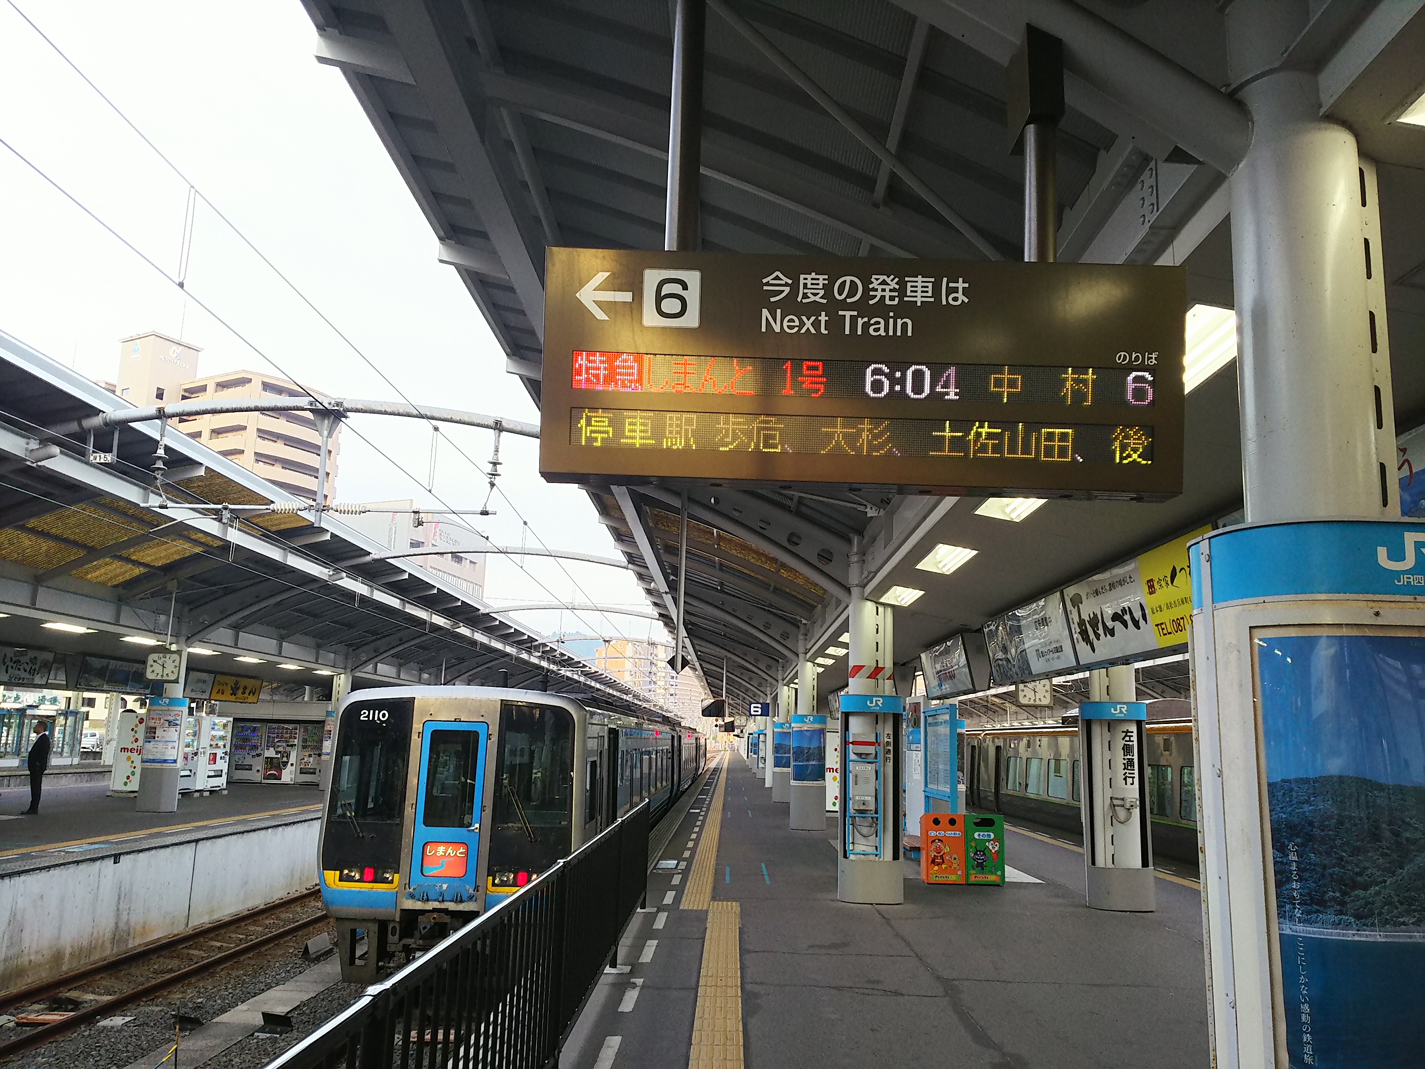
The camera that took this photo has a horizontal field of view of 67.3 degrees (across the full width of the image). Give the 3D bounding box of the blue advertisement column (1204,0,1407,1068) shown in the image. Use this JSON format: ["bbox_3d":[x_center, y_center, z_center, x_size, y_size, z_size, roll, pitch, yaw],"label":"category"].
[{"bbox_3d":[1.656,0.347,2.796,0.740,3.950,0.570,2,-11,1],"label":"blue advertisement column"}]

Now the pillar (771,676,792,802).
[{"bbox_3d":[2.201,6.025,31.903,0.740,3.800,0.570,2,-11,1],"label":"pillar"}]

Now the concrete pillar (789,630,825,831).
[{"bbox_3d":[1.969,4.049,21.980,0.710,3.860,0.620,1,-11,1],"label":"concrete pillar"}]

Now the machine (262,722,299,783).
[{"bbox_3d":[-13.336,6.864,33.452,1.050,1.830,0.740,1,-11,5],"label":"machine"}]

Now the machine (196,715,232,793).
[{"bbox_3d":[-13.011,5.722,27.577,0.740,1.920,1.120,2,-11,1],"label":"machine"}]

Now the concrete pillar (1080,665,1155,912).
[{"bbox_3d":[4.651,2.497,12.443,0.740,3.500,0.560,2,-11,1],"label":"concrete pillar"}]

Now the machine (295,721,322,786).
[{"bbox_3d":[-12.290,6.868,33.342,0.980,1.850,0.740,2,-11,1],"label":"machine"}]

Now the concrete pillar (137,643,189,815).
[{"bbox_3d":[-11.007,3.884,21.651,0.740,3.360,0.600,1,-11,1],"label":"concrete pillar"}]

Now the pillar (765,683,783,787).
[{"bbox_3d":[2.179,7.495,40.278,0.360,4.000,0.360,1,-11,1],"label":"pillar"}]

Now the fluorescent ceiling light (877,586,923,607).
[{"bbox_3d":[2.156,0.692,12.255,0.360,0.090,1.270,2,-11,1],"label":"fluorescent ceiling light"}]

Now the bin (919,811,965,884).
[{"bbox_3d":[2.968,4.028,13.768,0.485,0.860,0.460,1,-11,1],"label":"bin"}]

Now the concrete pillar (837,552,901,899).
[{"bbox_3d":[1.841,2.164,12.547,0.740,4.060,0.570,2,-11,1],"label":"concrete pillar"}]

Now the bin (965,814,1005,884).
[{"bbox_3d":[3.453,4.043,13.776,0.480,0.860,0.460,1,-11,1],"label":"bin"}]

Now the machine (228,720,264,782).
[{"bbox_3d":[-14.404,6.852,33.545,1.050,1.830,0.740,1,-11,5],"label":"machine"}]

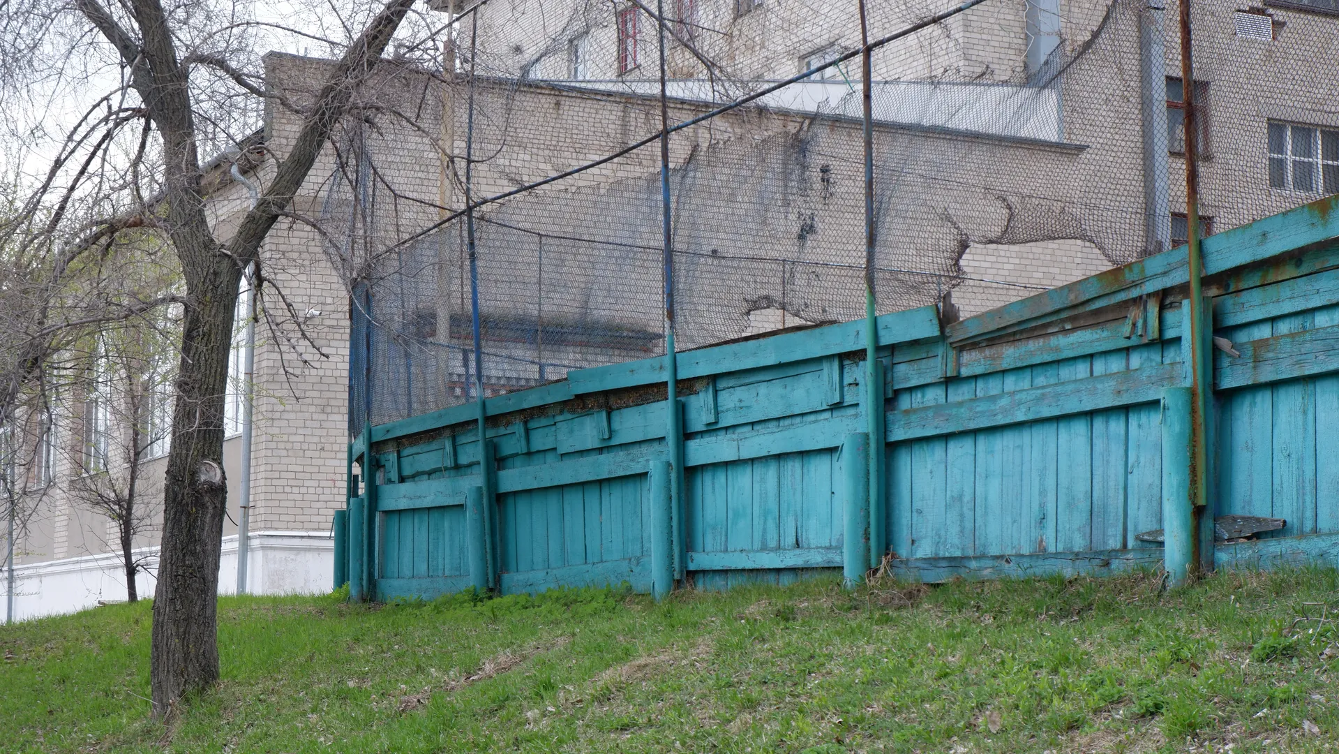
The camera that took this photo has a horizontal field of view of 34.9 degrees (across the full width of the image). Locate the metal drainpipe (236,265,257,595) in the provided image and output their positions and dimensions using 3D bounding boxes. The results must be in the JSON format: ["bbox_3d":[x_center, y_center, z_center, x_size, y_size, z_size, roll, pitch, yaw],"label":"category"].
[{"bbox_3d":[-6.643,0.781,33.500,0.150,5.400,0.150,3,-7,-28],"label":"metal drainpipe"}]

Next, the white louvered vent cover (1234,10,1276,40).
[{"bbox_3d":[12.961,-7.768,47.150,1.100,0.550,0.100,3,-7,-27],"label":"white louvered vent cover"}]

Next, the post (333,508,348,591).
[{"bbox_3d":[-2.981,1.592,19.300,0.110,0.770,0.110,3,-7,-28],"label":"post"}]

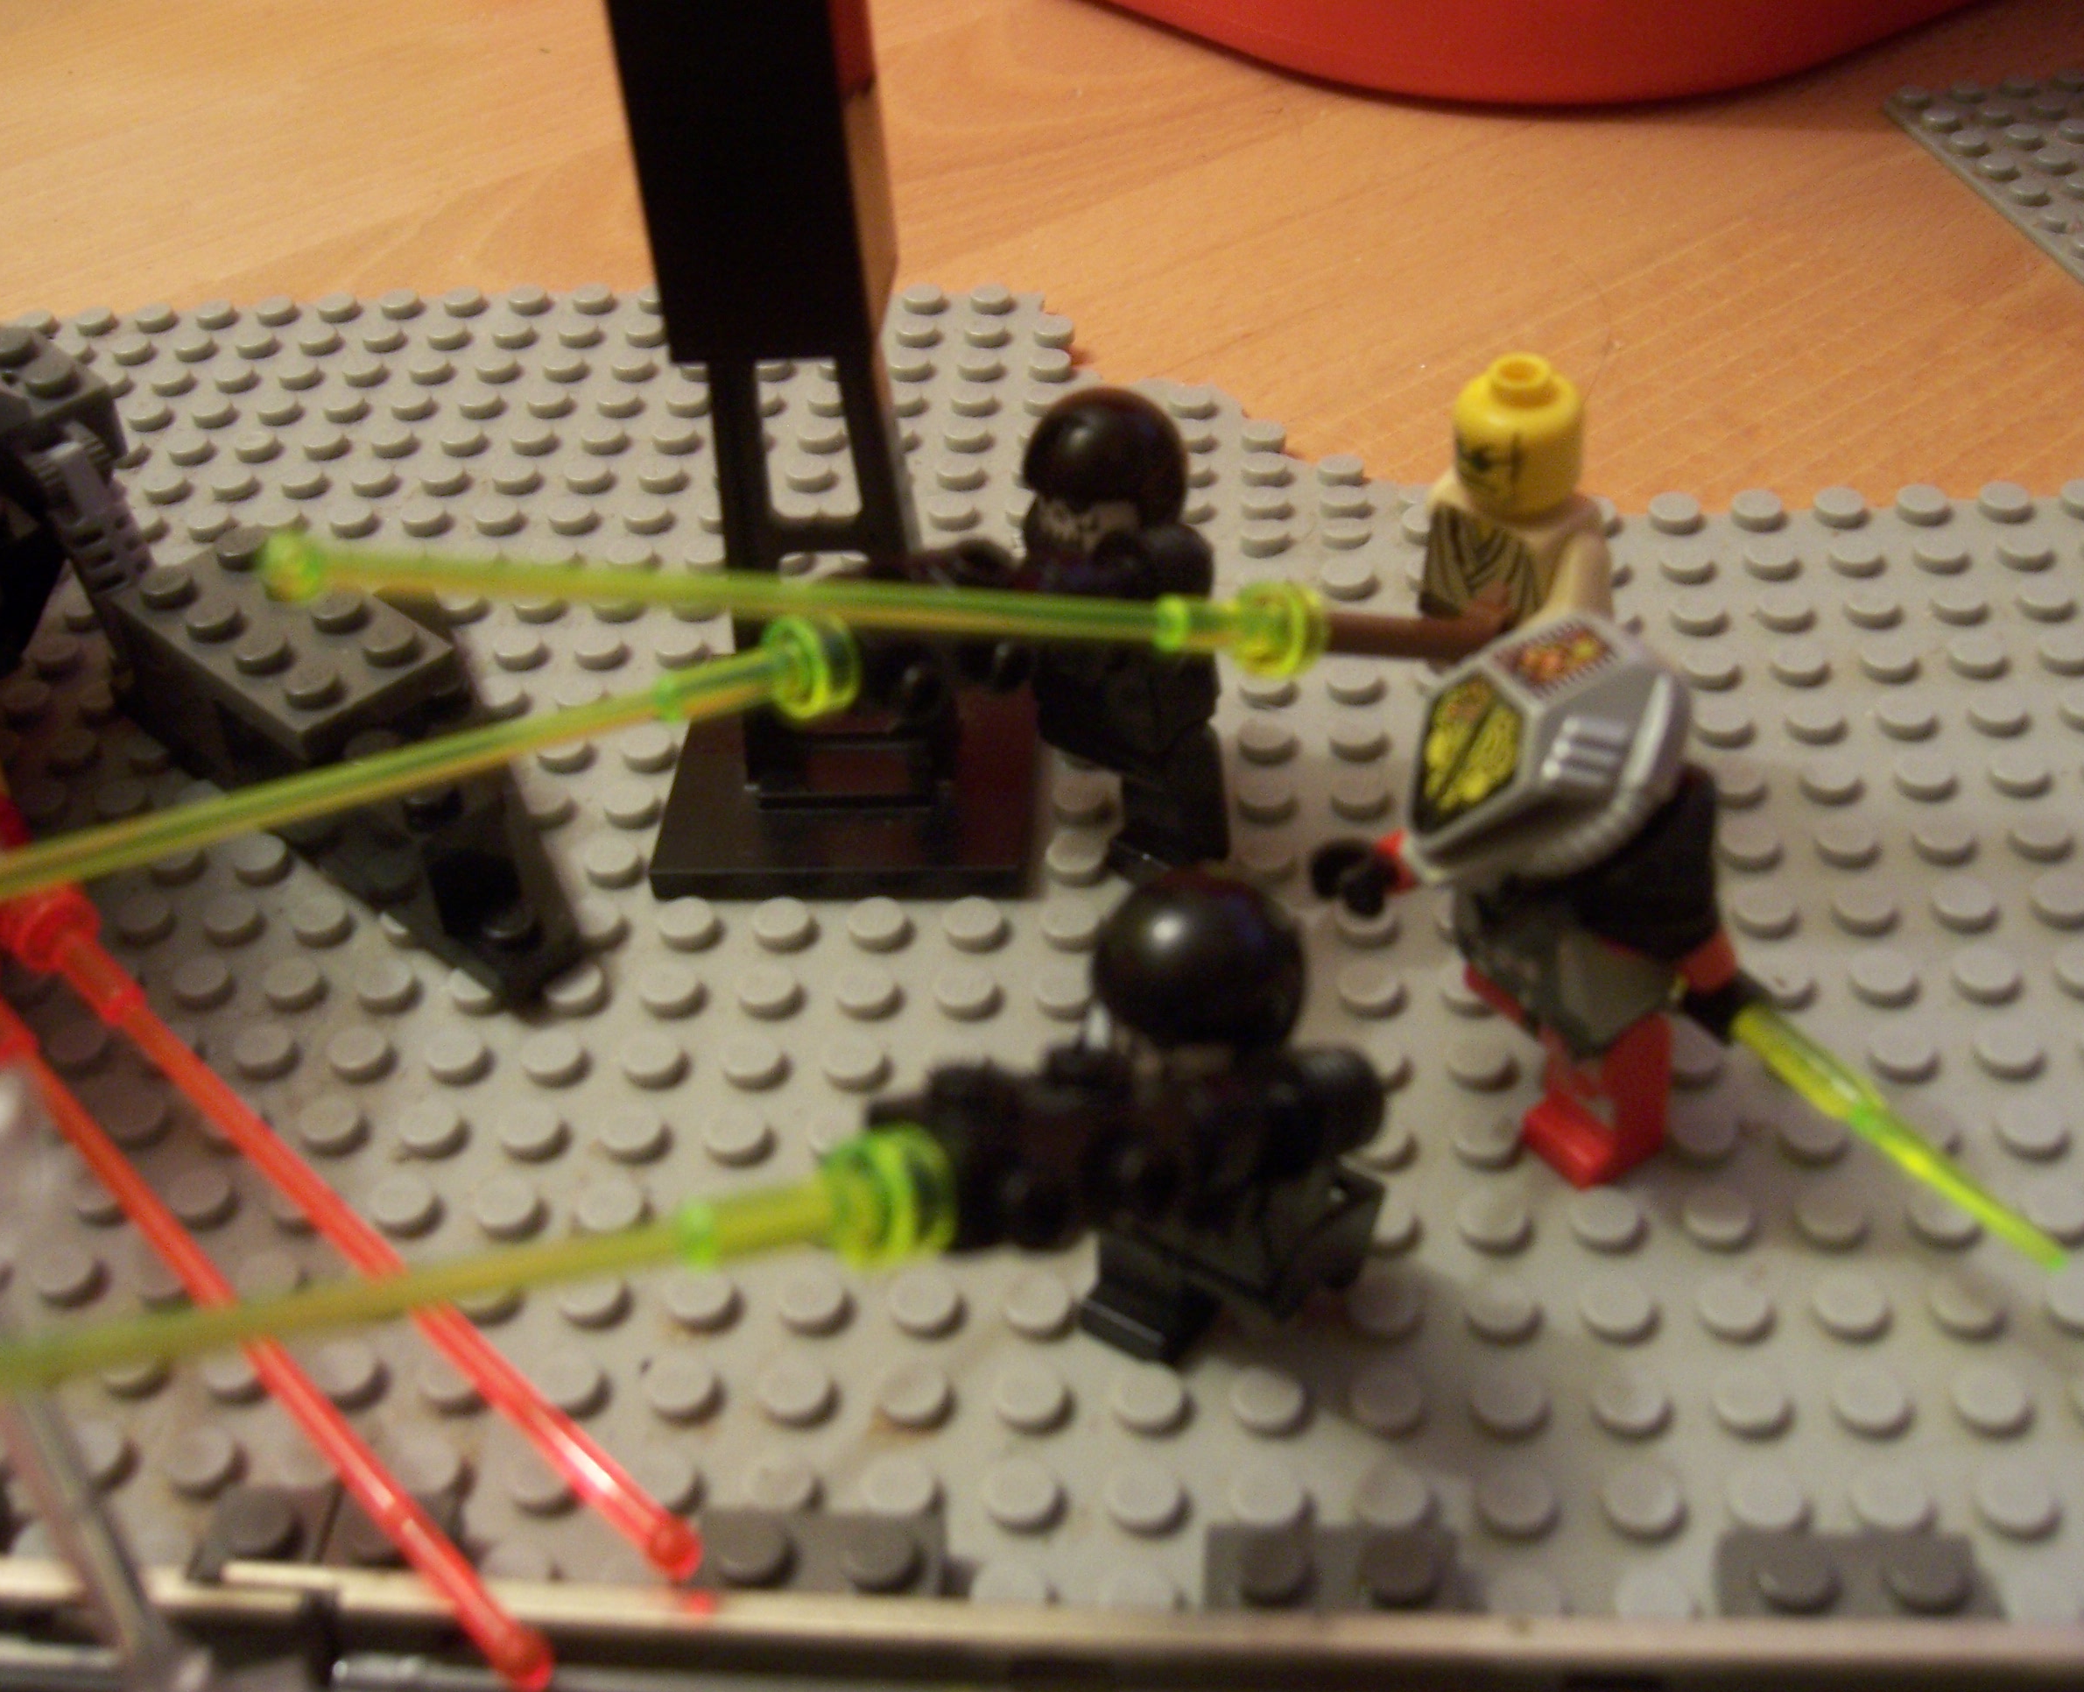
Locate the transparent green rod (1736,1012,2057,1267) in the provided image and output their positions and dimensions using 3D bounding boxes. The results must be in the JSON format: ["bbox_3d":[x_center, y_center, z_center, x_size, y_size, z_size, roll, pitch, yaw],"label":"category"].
[{"bbox_3d":[0.056,0.019,0.158,0.003,0.003,0.031,-29,48,-24],"label":"transparent green rod"}]

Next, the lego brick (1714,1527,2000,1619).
[{"bbox_3d":[0.049,0.045,0.139,0.016,0.005,0.008,-1,41,6],"label":"lego brick"}]

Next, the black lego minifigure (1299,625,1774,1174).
[{"bbox_3d":[0.036,0.002,0.166,0.018,0.042,0.030,-31,47,-27],"label":"black lego minifigure"}]

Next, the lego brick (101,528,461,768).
[{"bbox_3d":[-0.067,-0.019,0.205,0.032,0.005,0.016,30,52,34],"label":"lego brick"}]

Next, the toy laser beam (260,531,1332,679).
[{"bbox_3d":[-0.014,-0.018,0.170,0.082,0.007,0.007,1,36,-27],"label":"toy laser beam"}]

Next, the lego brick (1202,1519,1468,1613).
[{"bbox_3d":[0.018,0.046,0.142,0.016,0.005,0.008,-1,41,6],"label":"lego brick"}]

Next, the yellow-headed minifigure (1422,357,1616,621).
[{"bbox_3d":[0.037,-0.022,0.194,0.016,0.040,0.022,-22,43,-18],"label":"yellow-headed minifigure"}]

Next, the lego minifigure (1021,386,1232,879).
[{"bbox_3d":[0.008,-0.018,0.192,0.017,0.042,0.021,-35,49,-30],"label":"lego minifigure"}]

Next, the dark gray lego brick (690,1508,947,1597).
[{"bbox_3d":[-0.014,0.046,0.145,0.016,0.005,0.008,-1,41,6],"label":"dark gray lego brick"}]

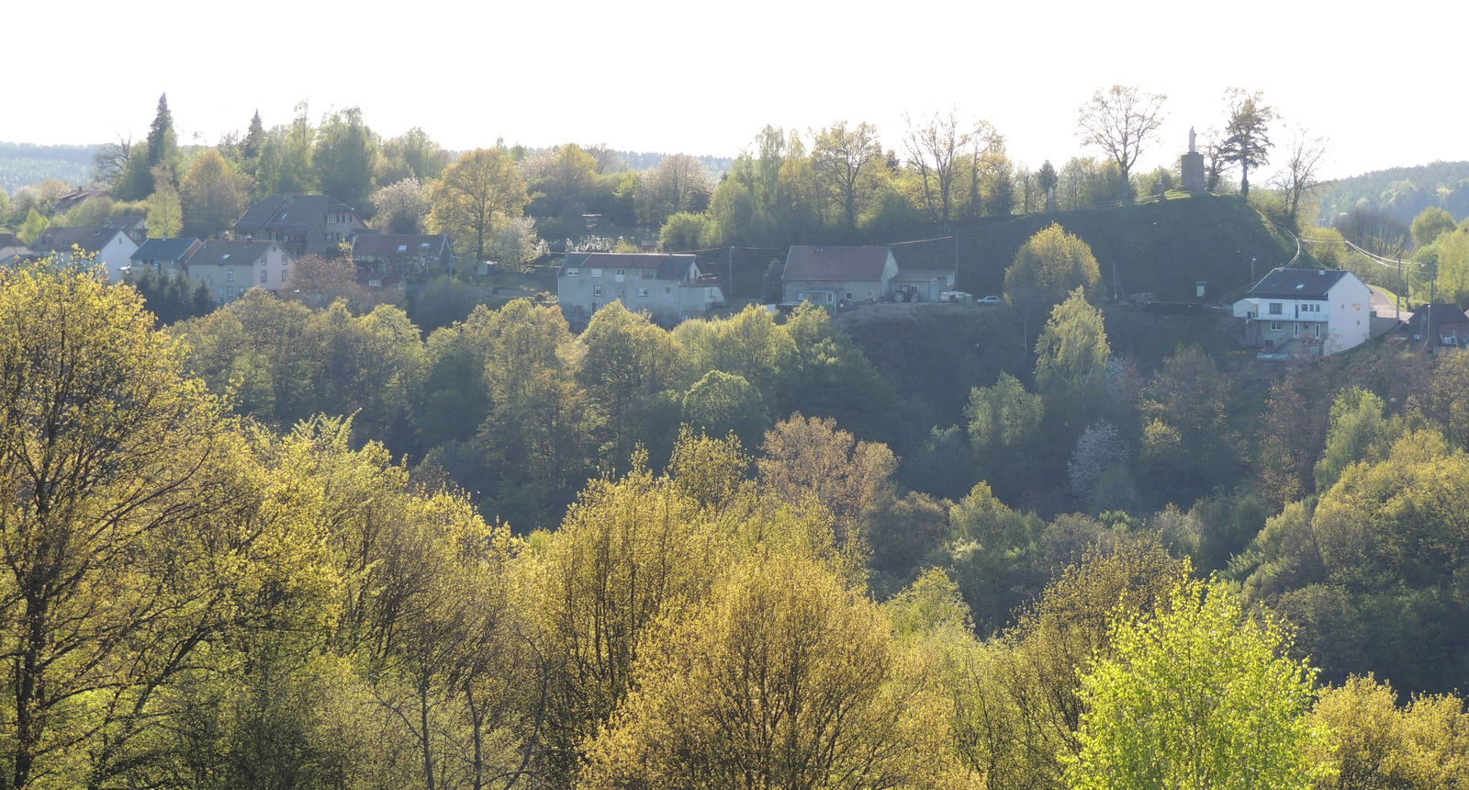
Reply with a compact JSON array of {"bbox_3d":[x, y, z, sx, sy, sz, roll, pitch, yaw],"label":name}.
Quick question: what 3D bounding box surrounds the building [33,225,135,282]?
[{"bbox_3d":[-110.970,-23.580,725.000,16.000,10.100,9.800,2,4,31],"label":"building"}]

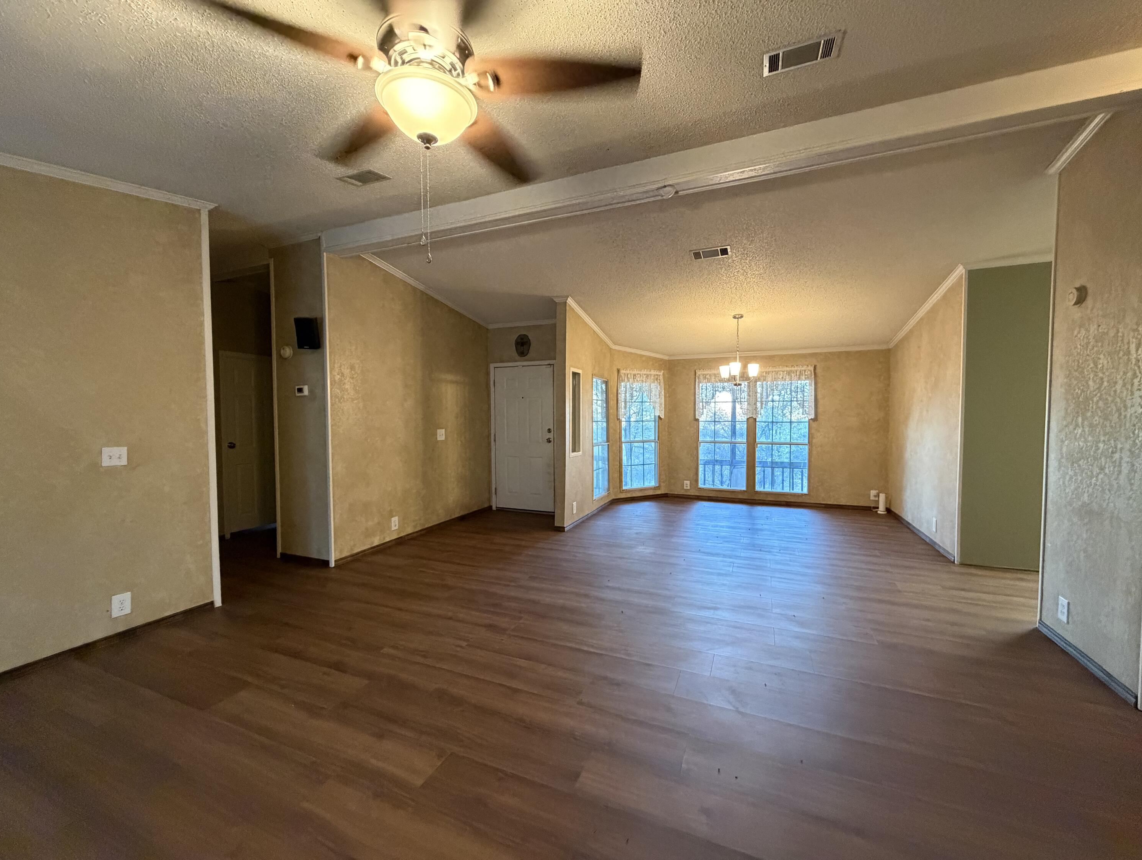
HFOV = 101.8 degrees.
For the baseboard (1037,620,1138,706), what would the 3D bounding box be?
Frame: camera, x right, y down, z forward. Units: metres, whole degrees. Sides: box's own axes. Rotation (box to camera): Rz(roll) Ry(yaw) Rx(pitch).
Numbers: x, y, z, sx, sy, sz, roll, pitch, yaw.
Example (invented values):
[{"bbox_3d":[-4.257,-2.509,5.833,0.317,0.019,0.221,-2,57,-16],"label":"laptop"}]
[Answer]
[{"bbox_3d":[2.841,1.260,2.583,0.017,0.055,0.860,1,3,24],"label":"baseboard"}]

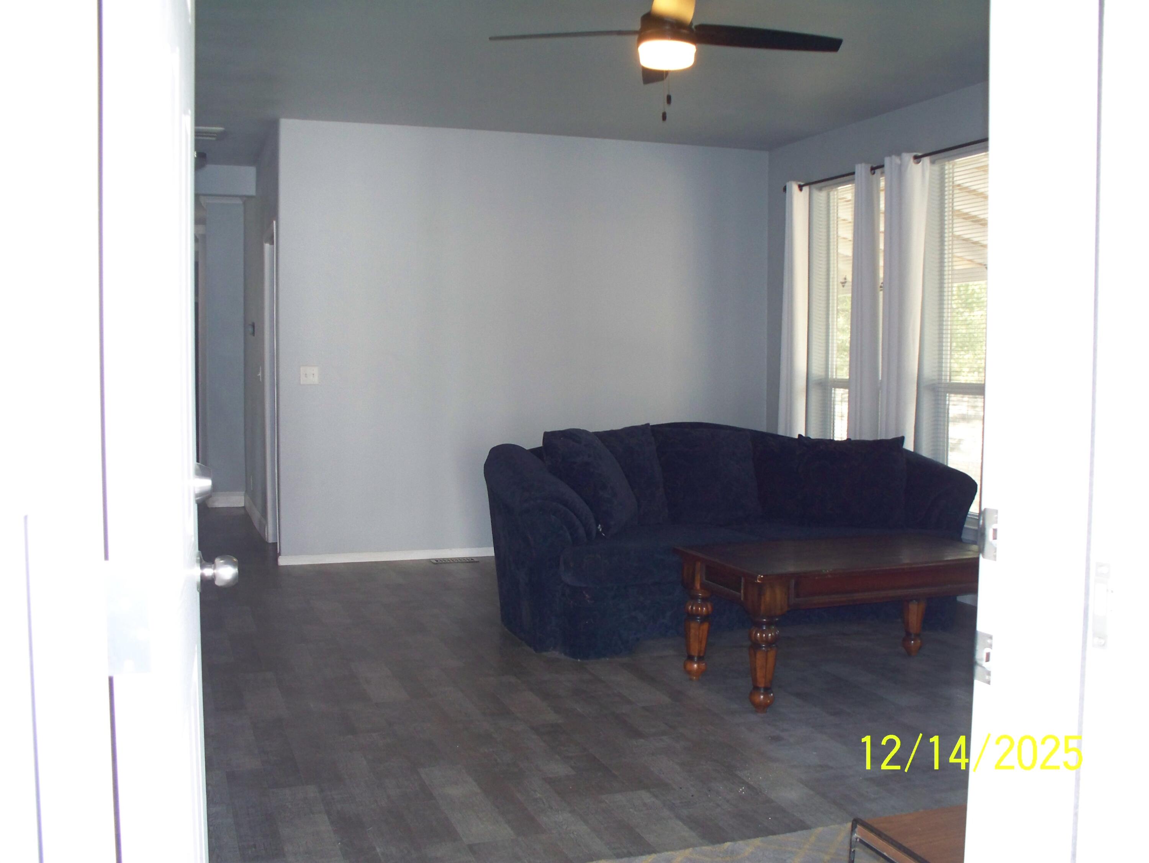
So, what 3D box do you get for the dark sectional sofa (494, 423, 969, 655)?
[{"bbox_3d":[0.758,0.454,5.750,2.320,0.950,0.950,-1,4,-19],"label":"dark sectional sofa"}]

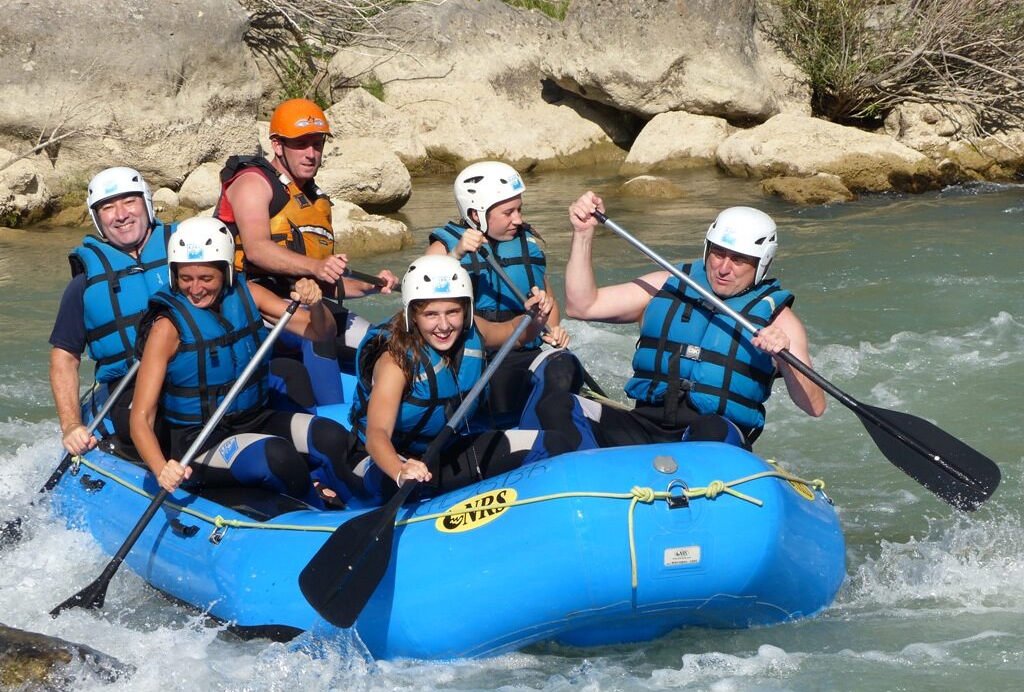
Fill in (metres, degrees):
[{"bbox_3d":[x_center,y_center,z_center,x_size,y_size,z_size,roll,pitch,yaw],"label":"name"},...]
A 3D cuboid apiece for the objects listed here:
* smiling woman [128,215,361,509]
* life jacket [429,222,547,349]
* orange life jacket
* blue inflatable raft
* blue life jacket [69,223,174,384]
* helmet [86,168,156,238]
[{"bbox_3d":[-0.866,0.060,13.400,0.720,0.970,0.750,-3,9,-18],"label":"smiling woman"},{"bbox_3d":[-0.081,-0.209,14.300,0.400,0.440,0.300,-2,9,-14],"label":"life jacket"},{"bbox_3d":[-0.872,-0.442,15.200,0.430,0.490,0.340,-13,11,-40],"label":"orange life jacket"},{"bbox_3d":[-0.300,0.567,13.600,1.870,0.730,3.750,-4,4,-26],"label":"blue inflatable raft"},{"bbox_3d":[-1.263,-0.137,14.000,0.460,0.550,0.330,-14,8,-8],"label":"blue life jacket"},{"bbox_3d":[-1.315,-0.480,13.950,0.225,0.235,0.270,-13,8,5],"label":"helmet"}]

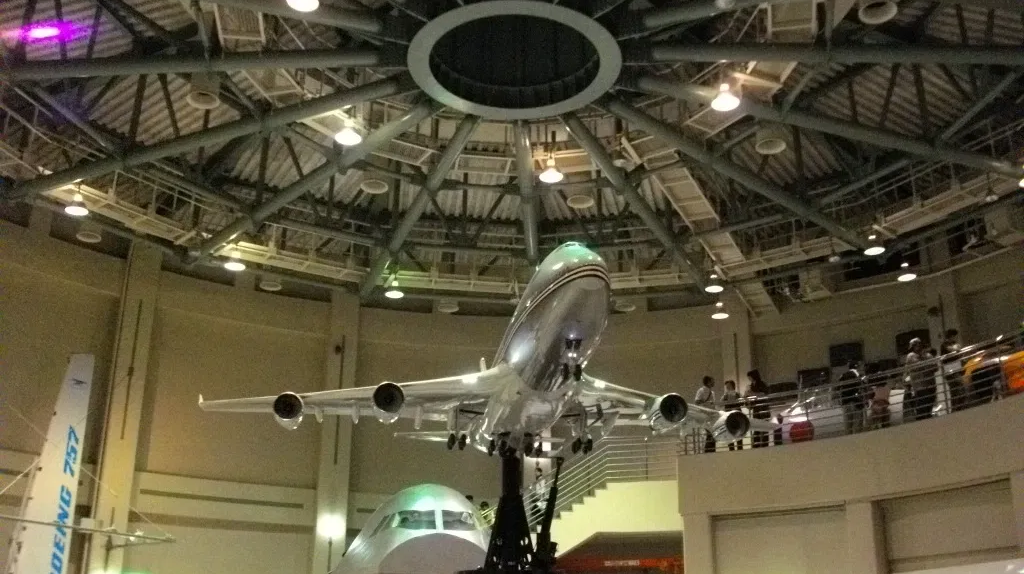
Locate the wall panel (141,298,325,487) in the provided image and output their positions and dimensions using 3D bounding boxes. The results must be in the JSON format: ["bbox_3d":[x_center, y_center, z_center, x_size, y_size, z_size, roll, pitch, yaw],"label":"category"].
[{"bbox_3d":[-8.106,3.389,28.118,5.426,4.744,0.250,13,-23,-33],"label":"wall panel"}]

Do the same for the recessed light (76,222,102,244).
[{"bbox_3d":[-10.795,-1.380,24.208,0.665,0.300,0.665,9,-21,-24],"label":"recessed light"}]

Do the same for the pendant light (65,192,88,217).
[{"bbox_3d":[-8.996,-1.738,19.641,0.500,0.360,0.500,10,-22,-25],"label":"pendant light"}]

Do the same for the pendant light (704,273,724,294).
[{"bbox_3d":[5.689,-0.128,26.654,0.530,0.420,0.530,-4,-19,12],"label":"pendant light"}]

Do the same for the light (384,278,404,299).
[{"bbox_3d":[-3.349,0.016,27.181,0.530,0.420,0.530,3,-19,-7],"label":"light"}]

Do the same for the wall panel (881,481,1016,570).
[{"bbox_3d":[7.607,4.147,16.459,0.120,1.300,3.000,9,-21,-22],"label":"wall panel"}]

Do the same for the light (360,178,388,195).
[{"bbox_3d":[-2.896,-2.182,19.975,0.590,0.160,0.590,4,-20,-9],"label":"light"}]

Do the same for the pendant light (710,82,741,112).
[{"bbox_3d":[3.574,-3.250,15.882,0.500,0.360,0.500,-4,-20,13],"label":"pendant light"}]

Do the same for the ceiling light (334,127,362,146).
[{"bbox_3d":[-3.564,-3.387,20.700,0.530,0.360,0.530,4,-19,-10],"label":"ceiling light"}]

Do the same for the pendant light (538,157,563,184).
[{"bbox_3d":[0.782,-2.330,18.658,0.500,0.360,0.500,0,-20,2],"label":"pendant light"}]

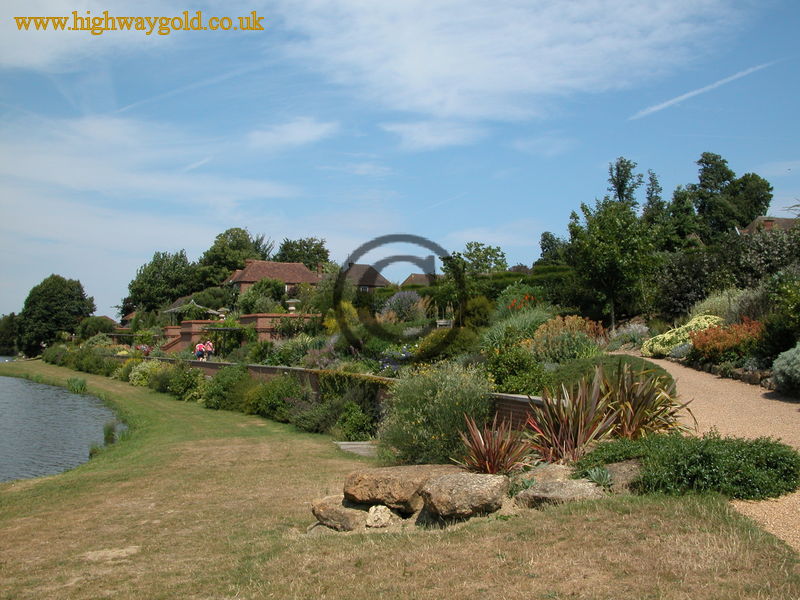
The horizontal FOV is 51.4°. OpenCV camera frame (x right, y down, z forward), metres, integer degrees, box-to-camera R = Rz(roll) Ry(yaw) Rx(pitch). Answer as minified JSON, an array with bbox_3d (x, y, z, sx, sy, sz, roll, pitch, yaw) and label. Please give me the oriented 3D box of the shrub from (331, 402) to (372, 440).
[{"bbox_3d":[-1.282,3.186,22.000,1.088,1.047,1.000,0,-3,0],"label":"shrub"}]

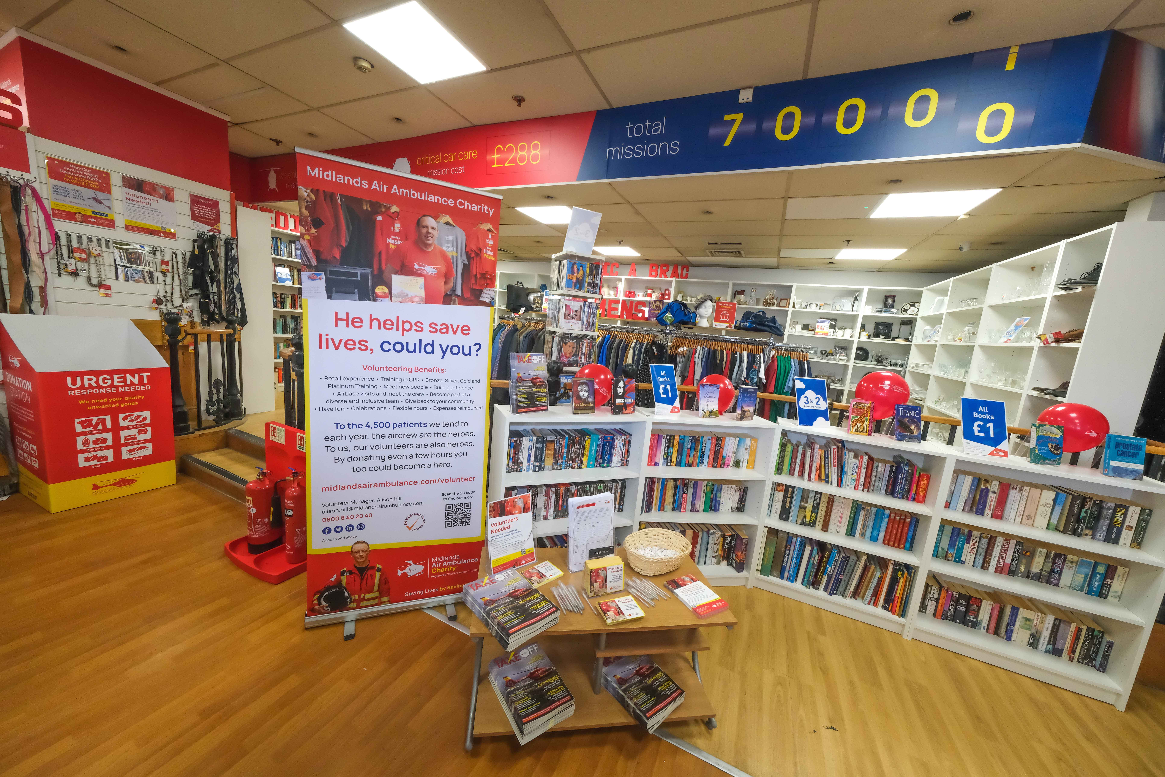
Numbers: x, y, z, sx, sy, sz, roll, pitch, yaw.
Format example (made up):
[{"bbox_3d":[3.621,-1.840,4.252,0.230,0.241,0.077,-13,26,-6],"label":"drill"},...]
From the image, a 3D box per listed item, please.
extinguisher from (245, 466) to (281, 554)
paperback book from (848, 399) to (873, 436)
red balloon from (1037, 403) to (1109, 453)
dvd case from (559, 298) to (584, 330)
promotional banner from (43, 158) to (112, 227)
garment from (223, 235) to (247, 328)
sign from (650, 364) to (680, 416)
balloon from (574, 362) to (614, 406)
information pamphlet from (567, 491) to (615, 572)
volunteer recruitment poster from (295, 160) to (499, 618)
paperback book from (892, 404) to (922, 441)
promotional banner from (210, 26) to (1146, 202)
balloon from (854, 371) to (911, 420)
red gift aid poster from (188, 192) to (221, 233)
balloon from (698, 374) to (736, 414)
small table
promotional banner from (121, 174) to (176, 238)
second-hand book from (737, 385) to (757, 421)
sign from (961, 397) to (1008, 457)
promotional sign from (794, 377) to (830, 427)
[{"bbox_3d":[-1.916,0.720,2.345,0.168,0.505,0.172,9,9,25],"label":"extinguisher"},{"bbox_3d":[1.612,0.169,2.245,0.125,0.195,0.025,7,-5,14],"label":"paperback book"},{"bbox_3d":[2.446,0.200,1.941,0.228,0.245,0.228,9,9,25],"label":"red balloon"},{"bbox_3d":[-0.072,-0.486,2.560,0.140,0.190,0.020,3,8,-15],"label":"dvd case"},{"bbox_3d":[-3.768,-1.458,2.929,0.015,0.423,0.298,10,9,29],"label":"promotional banner"},{"bbox_3d":[-3.263,-0.998,3.638,0.180,0.800,0.110,10,9,28],"label":"garment"},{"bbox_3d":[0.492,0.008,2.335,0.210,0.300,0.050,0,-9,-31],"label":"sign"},{"bbox_3d":[0.071,-0.016,2.240,0.235,0.260,0.235,4,8,-11],"label":"balloon"},{"bbox_3d":[0.045,0.622,1.690,0.215,0.300,0.050,1,-4,-25],"label":"information pamphlet"},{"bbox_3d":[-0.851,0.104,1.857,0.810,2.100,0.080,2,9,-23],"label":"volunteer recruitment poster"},{"bbox_3d":[1.839,0.201,2.191,0.137,0.202,0.016,5,-6,0],"label":"paperback book"},{"bbox_3d":[-0.647,-1.904,3.169,6.850,0.490,0.080,9,9,23],"label":"promotional banner"},{"bbox_3d":[1.743,0.045,2.263,0.260,0.285,0.260,9,9,24],"label":"balloon"},{"bbox_3d":[-3.401,-1.570,3.502,0.010,0.297,0.210,10,9,28],"label":"red gift aid poster"},{"bbox_3d":[0.853,0.038,2.470,0.235,0.260,0.235,4,8,-11],"label":"balloon"},{"bbox_3d":[0.039,1.037,1.627,0.955,0.500,0.495,4,8,-10],"label":"small table"},{"bbox_3d":[-3.590,-1.492,3.230,0.015,0.420,0.297,10,9,29],"label":"promotional banner"},{"bbox_3d":[1.007,0.096,2.379,0.130,0.198,0.028,1,5,-29],"label":"second-hand book"},{"bbox_3d":[2.117,0.204,2.046,0.212,0.298,0.030,6,-10,7],"label":"sign"},{"bbox_3d":[1.432,0.087,2.419,0.212,0.298,0.030,4,-12,-8],"label":"promotional sign"}]

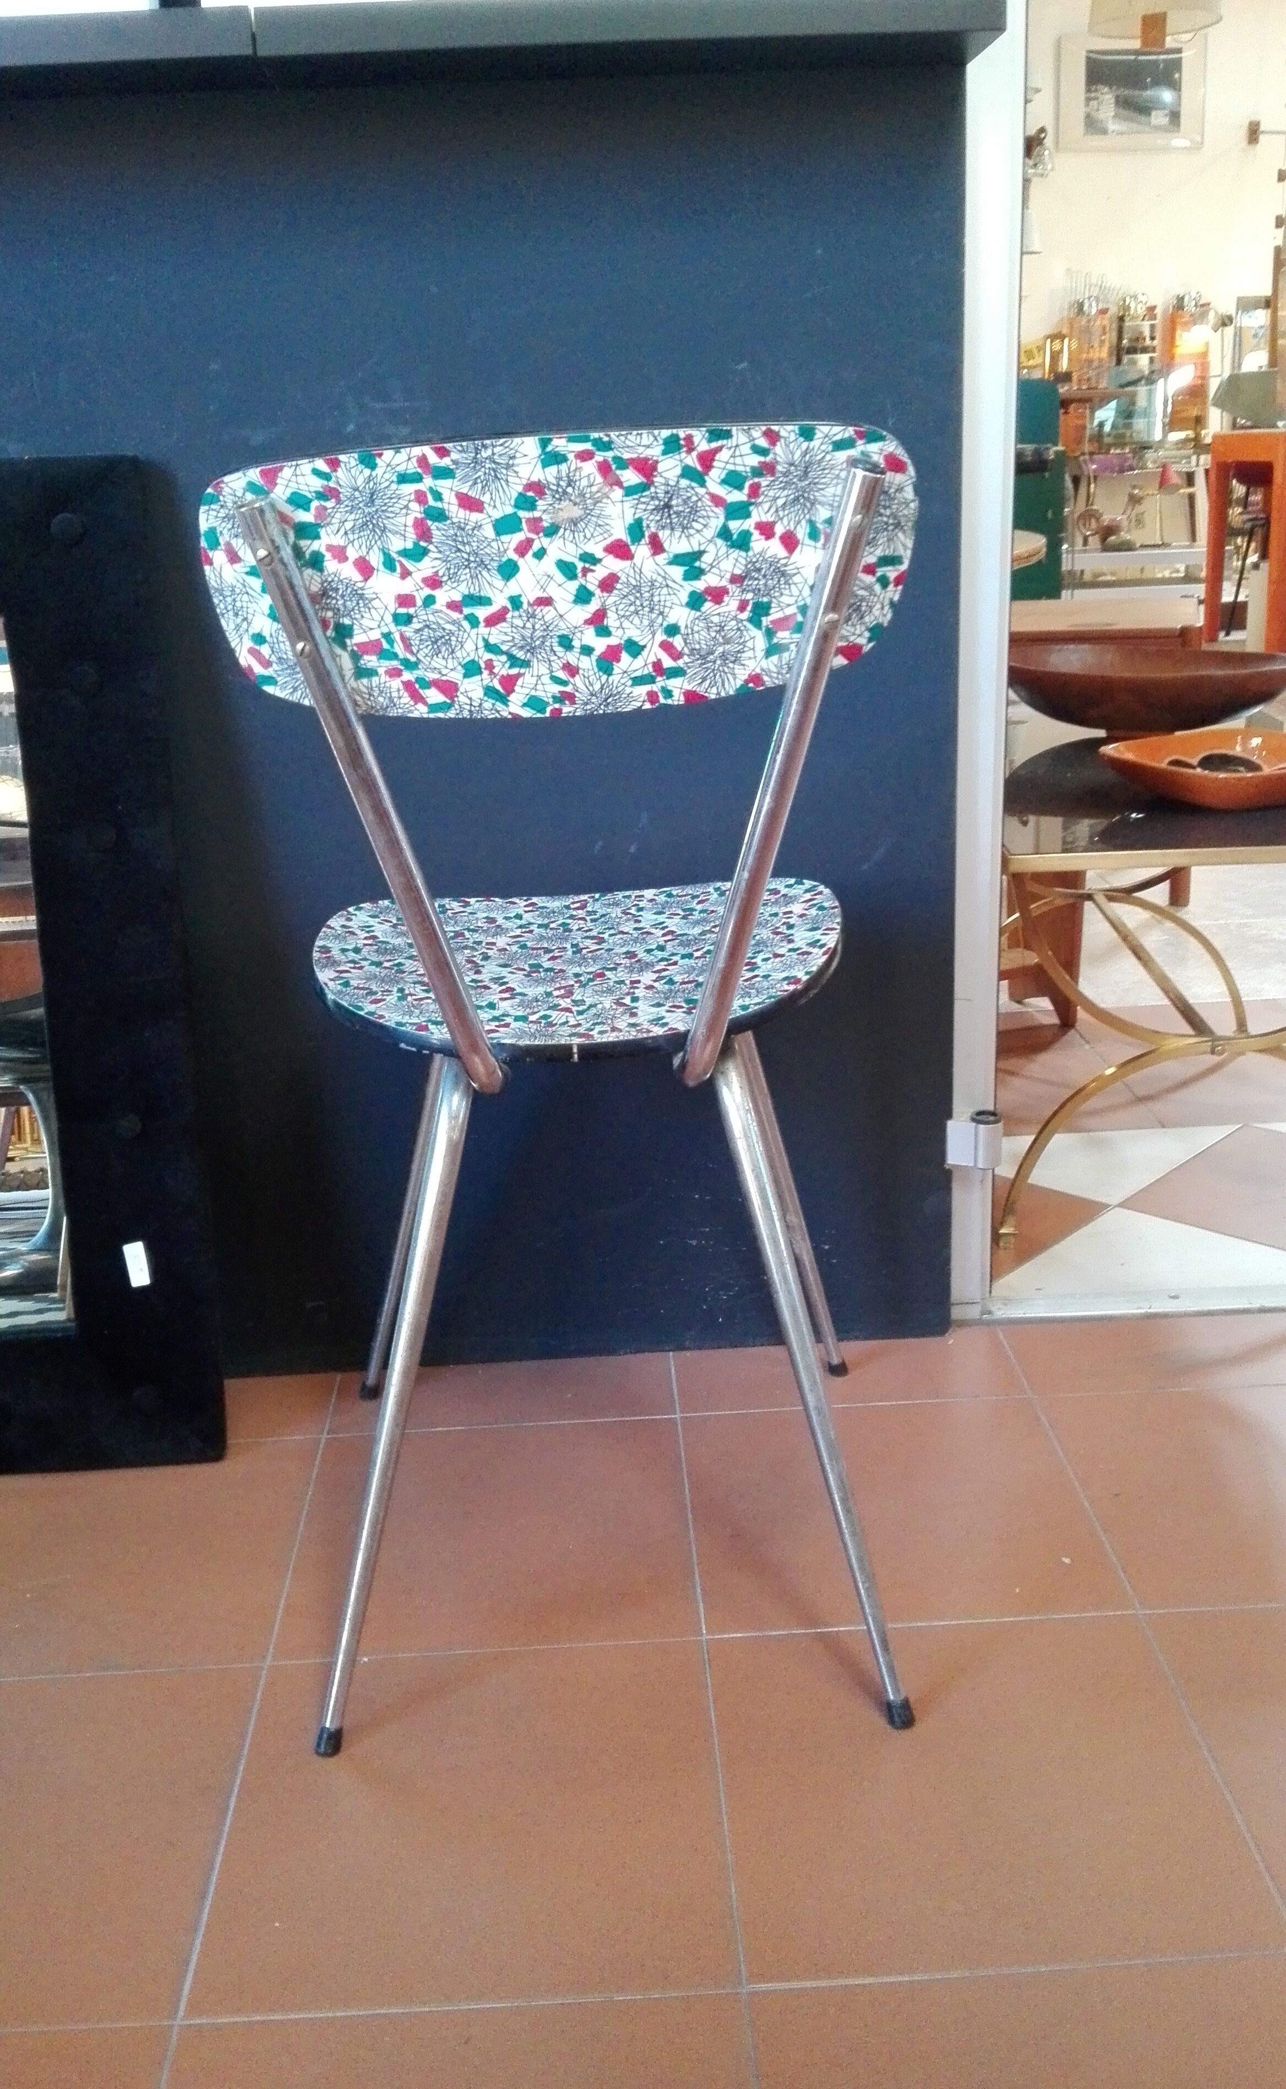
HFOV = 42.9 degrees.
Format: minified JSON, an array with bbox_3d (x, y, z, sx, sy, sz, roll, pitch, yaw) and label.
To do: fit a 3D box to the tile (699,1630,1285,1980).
[{"bbox_3d":[0.203,0.462,1.030,0.303,0.010,0.288,-3,19,-1],"label":"tile"}]

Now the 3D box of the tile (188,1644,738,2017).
[{"bbox_3d":[-0.103,0.478,1.023,0.303,0.010,0.288,-3,19,-1],"label":"tile"}]

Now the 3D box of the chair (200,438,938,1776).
[{"bbox_3d":[-0.042,0.010,1.133,0.440,0.800,0.520,-3,19,-1],"label":"chair"}]

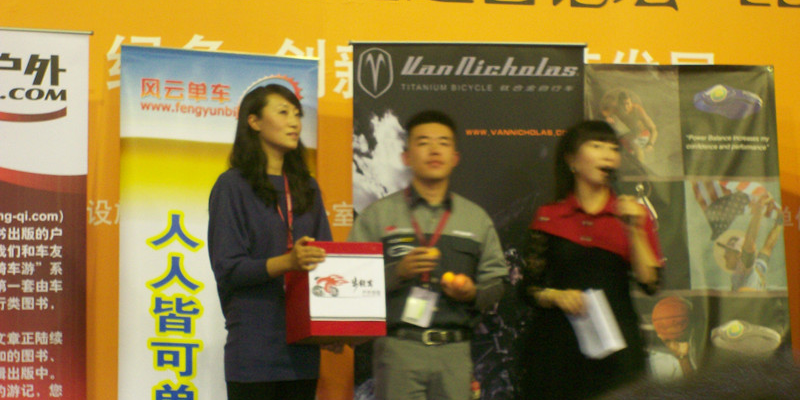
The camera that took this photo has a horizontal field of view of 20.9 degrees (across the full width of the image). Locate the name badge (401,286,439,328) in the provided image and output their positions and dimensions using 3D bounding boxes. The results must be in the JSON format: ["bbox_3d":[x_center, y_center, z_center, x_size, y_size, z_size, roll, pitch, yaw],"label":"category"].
[{"bbox_3d":[0.065,0.341,6.900,0.090,0.115,0.010,17,-3,-5],"label":"name badge"}]

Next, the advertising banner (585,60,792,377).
[{"bbox_3d":[1.090,0.340,8.150,0.760,1.700,0.030,-2,-7,-7],"label":"advertising banner"}]

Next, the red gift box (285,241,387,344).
[{"bbox_3d":[-0.204,0.295,6.820,0.247,0.291,0.242,1,-10,-21],"label":"red gift box"}]

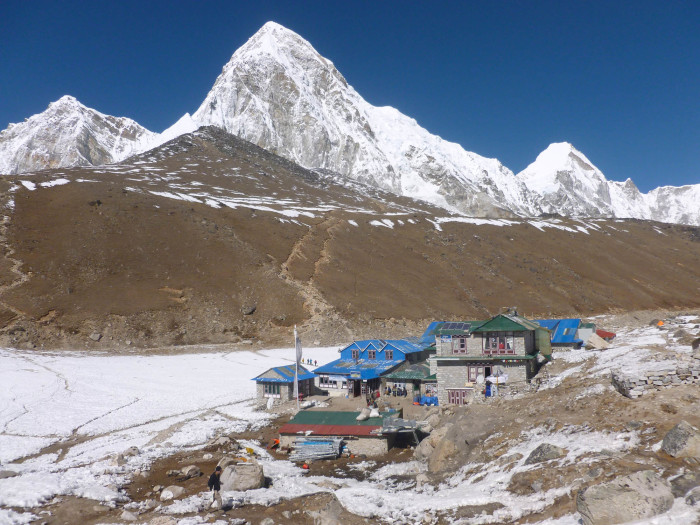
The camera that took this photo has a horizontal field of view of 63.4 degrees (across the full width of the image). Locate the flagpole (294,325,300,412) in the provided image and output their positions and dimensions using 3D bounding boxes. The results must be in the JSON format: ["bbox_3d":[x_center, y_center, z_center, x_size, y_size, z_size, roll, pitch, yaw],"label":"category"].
[{"bbox_3d":[-5.387,10.772,57.813,0.200,8.640,0.200,-3,-5,0],"label":"flagpole"}]

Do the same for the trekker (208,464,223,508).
[{"bbox_3d":[-5.254,8.853,22.200,0.620,1.700,0.550,-3,-5,17],"label":"trekker"}]

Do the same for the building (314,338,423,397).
[{"bbox_3d":[2.570,12.719,69.511,9.200,6.000,12.000,-3,-5,26],"label":"building"}]

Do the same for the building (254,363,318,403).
[{"bbox_3d":[-7.529,13.847,65.632,5.200,3.800,5.800,-3,-5,25],"label":"building"}]

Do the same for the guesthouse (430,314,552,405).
[{"bbox_3d":[15.002,10.307,61.270,10.800,9.000,9.000,-3,-5,21],"label":"guesthouse"}]

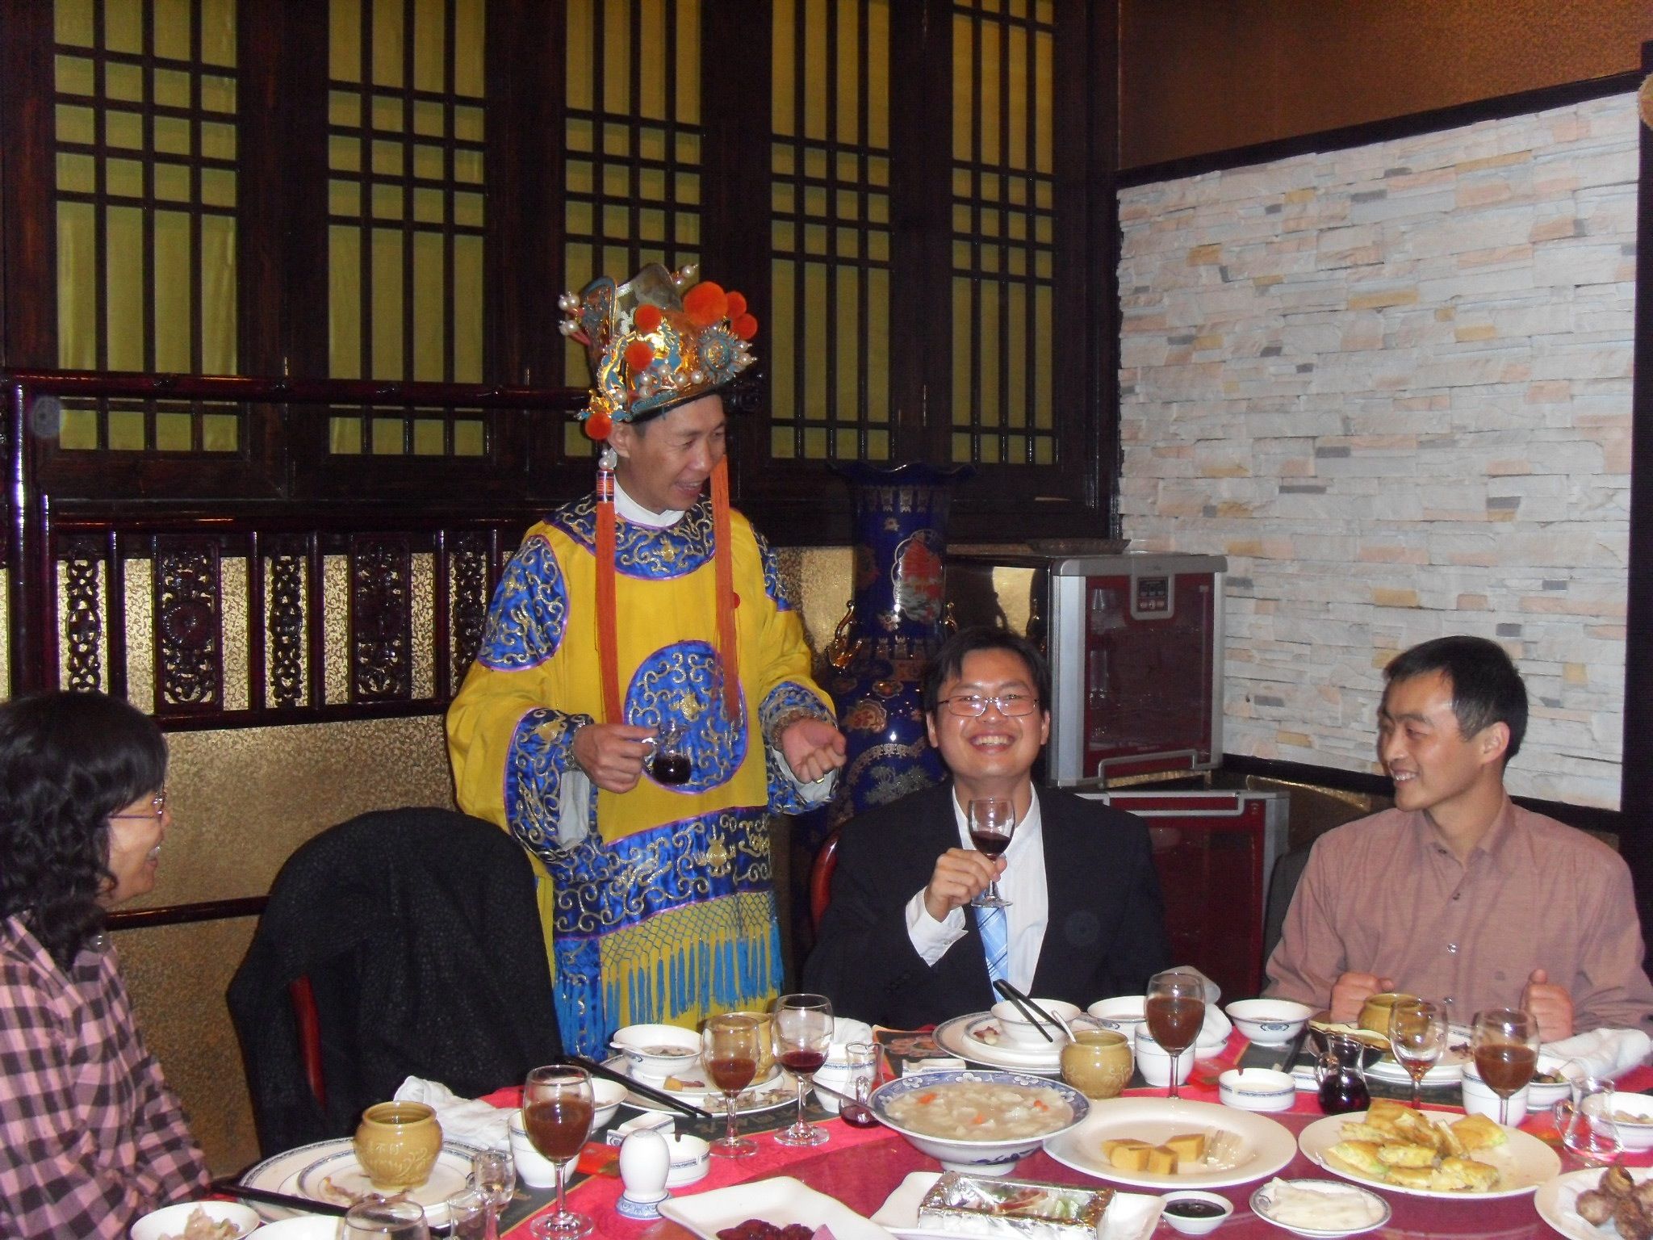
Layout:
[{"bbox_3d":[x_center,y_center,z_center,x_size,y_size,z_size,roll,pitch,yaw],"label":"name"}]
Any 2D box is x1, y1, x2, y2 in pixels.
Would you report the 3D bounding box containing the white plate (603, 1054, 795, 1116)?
[{"bbox_3d":[-0.146,0.567,2.258,0.260,0.027,0.260,0,5,0],"label":"white plate"}]

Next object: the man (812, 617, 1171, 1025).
[{"bbox_3d":[0.220,0.667,2.512,0.560,1.290,0.800,0,5,3],"label":"man"}]

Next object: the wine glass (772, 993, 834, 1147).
[{"bbox_3d":[-0.027,0.512,2.125,0.070,0.158,0.070,0,5,0],"label":"wine glass"}]

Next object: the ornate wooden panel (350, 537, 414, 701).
[{"bbox_3d":[-0.745,-0.004,3.115,0.110,0.280,0.030,-3,6,-34],"label":"ornate wooden panel"}]

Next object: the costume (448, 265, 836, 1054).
[{"bbox_3d":[-0.282,0.296,2.913,0.640,1.700,0.500,-3,5,-32],"label":"costume"}]

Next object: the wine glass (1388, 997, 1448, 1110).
[{"bbox_3d":[0.676,0.518,2.128,0.067,0.152,0.067,0,5,0],"label":"wine glass"}]

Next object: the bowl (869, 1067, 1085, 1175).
[{"bbox_3d":[0.163,0.550,1.980,0.235,0.068,0.235,0,5,0],"label":"bowl"}]

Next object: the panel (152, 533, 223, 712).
[{"bbox_3d":[-1.009,0.004,2.940,0.110,0.280,0.030,-3,6,-34],"label":"panel"}]

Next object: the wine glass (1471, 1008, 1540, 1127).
[{"bbox_3d":[0.742,0.521,2.033,0.072,0.161,0.072,0,5,0],"label":"wine glass"}]

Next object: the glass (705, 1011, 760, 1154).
[{"bbox_3d":[-0.106,0.521,2.088,0.066,0.146,0.066,0,5,0],"label":"glass"}]

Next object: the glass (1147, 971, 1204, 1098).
[{"bbox_3d":[0.411,0.507,2.198,0.070,0.159,0.070,0,5,0],"label":"glass"}]

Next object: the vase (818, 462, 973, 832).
[{"bbox_3d":[0.137,0.326,3.437,0.290,1.200,0.290,-1,5,-15],"label":"vase"}]

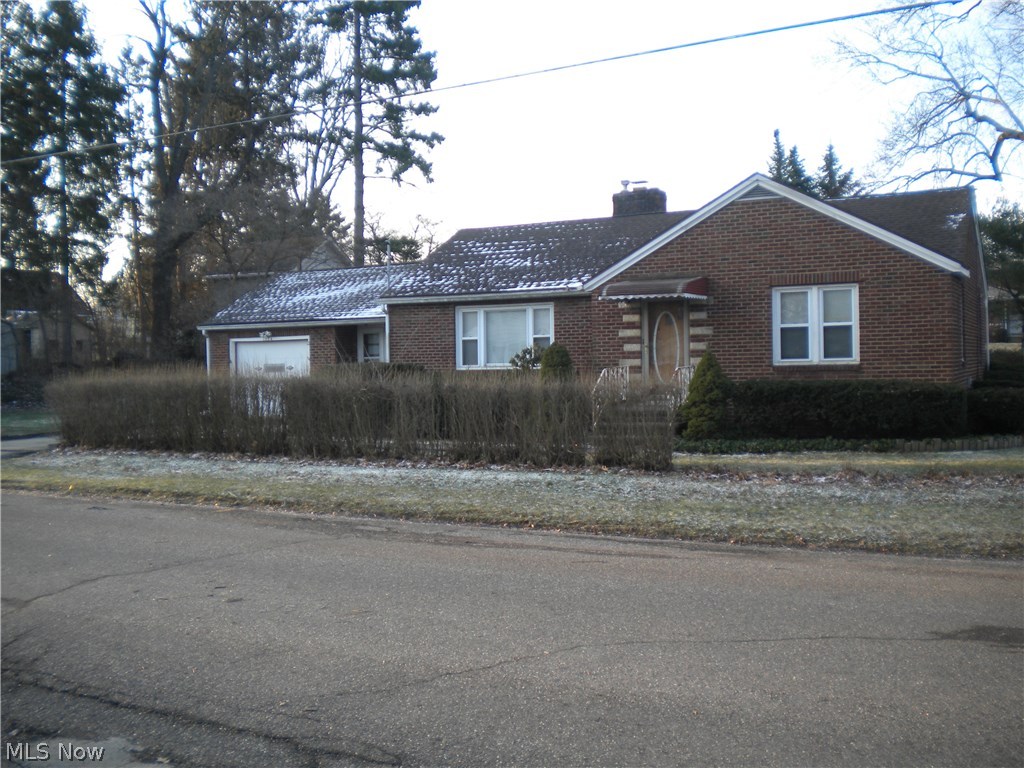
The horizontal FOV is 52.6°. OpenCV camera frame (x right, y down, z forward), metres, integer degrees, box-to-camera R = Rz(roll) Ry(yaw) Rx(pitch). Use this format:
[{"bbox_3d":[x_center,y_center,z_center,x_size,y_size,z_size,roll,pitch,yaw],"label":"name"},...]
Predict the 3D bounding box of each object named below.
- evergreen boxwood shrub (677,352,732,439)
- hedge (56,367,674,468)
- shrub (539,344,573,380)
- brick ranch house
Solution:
[{"bbox_3d":[3.453,0.222,18.517,1.000,1.570,1.000,0,1,28],"label":"evergreen boxwood shrub"},{"bbox_3d":[-3.305,0.444,17.574,12.450,1.420,0.950,0,1,28],"label":"hedge"},{"bbox_3d":[0.922,-0.006,21.619,0.800,1.720,0.800,0,1,28],"label":"shrub"},{"bbox_3d":[0.985,-2.069,26.400,20.100,5.850,9.400,0,1,28],"label":"brick ranch house"}]

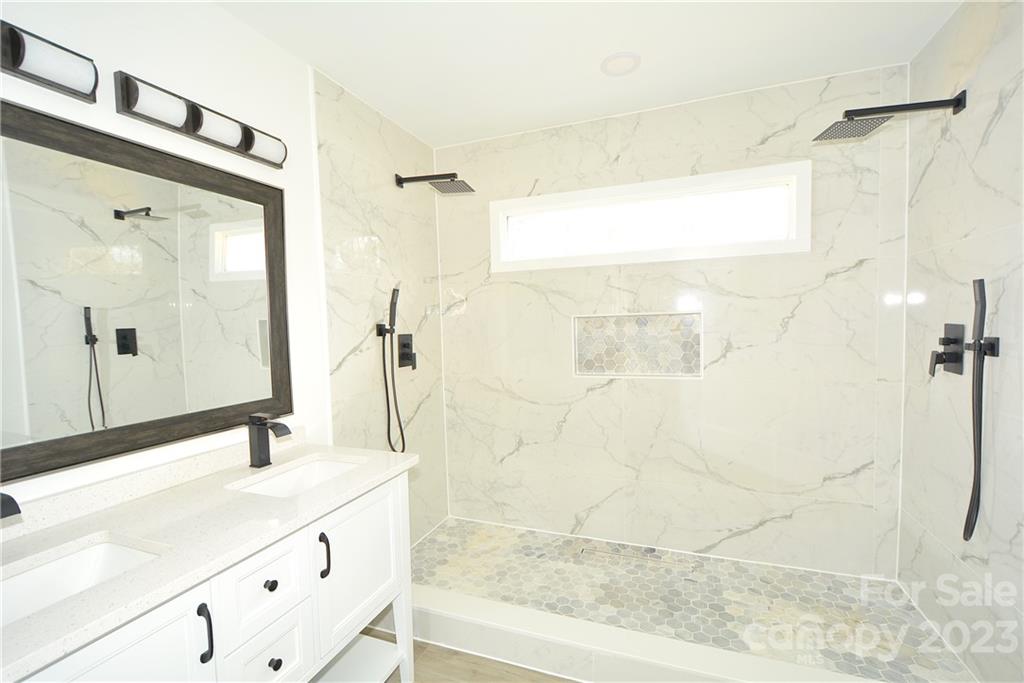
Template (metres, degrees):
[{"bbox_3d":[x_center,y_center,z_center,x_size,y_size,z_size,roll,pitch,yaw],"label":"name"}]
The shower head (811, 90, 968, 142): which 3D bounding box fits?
[{"bbox_3d":[1.515,-0.920,1.721,0.435,0.100,0.200,-1,3,17],"label":"shower head"}]

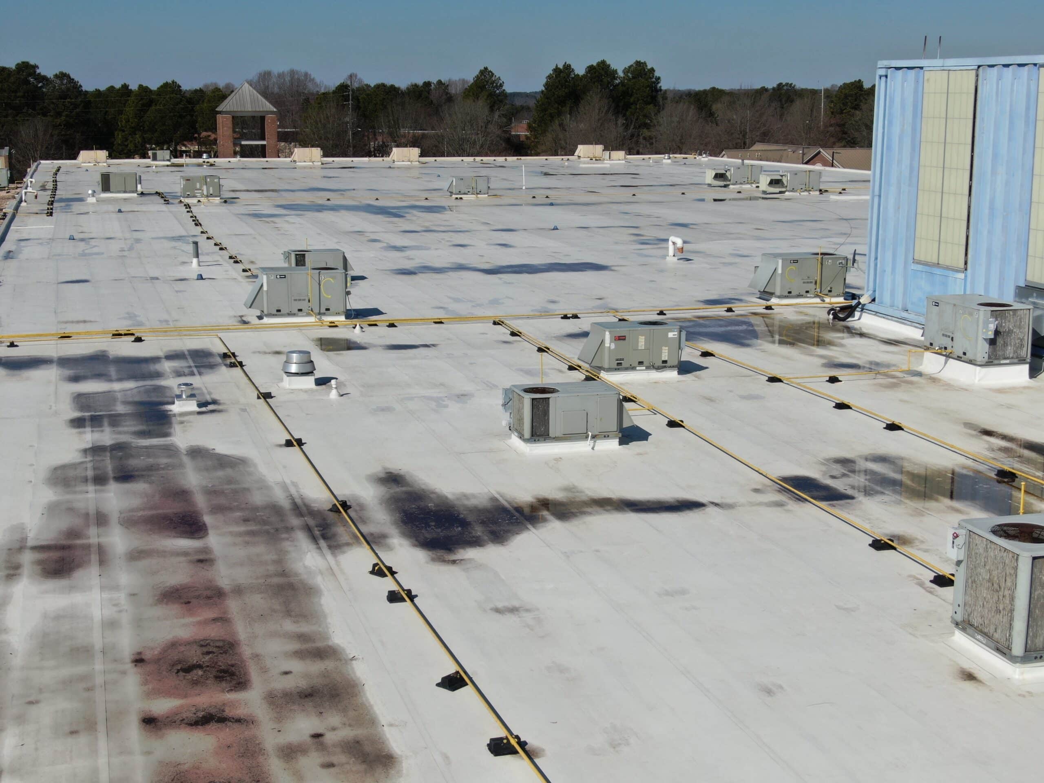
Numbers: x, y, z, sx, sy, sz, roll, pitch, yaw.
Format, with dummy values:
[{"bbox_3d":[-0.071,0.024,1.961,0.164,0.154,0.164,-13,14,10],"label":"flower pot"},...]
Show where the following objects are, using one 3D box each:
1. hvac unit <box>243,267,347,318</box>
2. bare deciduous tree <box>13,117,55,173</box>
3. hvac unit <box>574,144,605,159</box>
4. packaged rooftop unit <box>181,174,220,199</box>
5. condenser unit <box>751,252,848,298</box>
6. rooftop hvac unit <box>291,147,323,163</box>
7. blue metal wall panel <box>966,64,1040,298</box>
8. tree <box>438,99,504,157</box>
[{"bbox_3d":[-6.416,-2.820,41.092,2.770,1.230,1.360,-3,12,-14],"label":"hvac unit"},{"bbox_3d":[-67.328,-33.748,200.000,5.900,8.564,5.900,-3,12,-16],"label":"bare deciduous tree"},{"bbox_3d":[6.981,-24.997,151.095,2.736,1.306,1.340,-3,12,-16],"label":"hvac unit"},{"bbox_3d":[-19.638,-12.508,88.470,2.288,1.305,1.340,-3,12,-16],"label":"packaged rooftop unit"},{"bbox_3d":[8.597,-3.642,45.206,2.790,1.220,1.340,-3,12,-13],"label":"condenser unit"},{"bbox_3d":[-19.883,-21.701,133.008,2.878,1.320,1.380,-3,12,-14],"label":"rooftop hvac unit"},{"bbox_3d":[11.765,-4.633,35.508,0.120,6.500,2.550,-3,12,-14],"label":"blue metal wall panel"},{"bbox_3d":[-7.190,-34.951,205.166,9.610,12.722,9.610,0,12,0],"label":"tree"}]

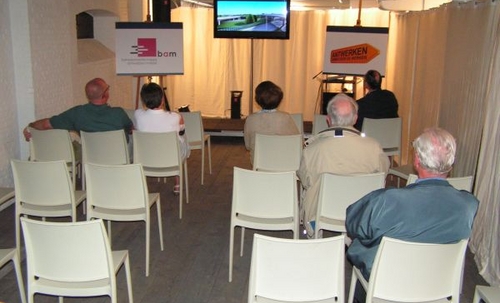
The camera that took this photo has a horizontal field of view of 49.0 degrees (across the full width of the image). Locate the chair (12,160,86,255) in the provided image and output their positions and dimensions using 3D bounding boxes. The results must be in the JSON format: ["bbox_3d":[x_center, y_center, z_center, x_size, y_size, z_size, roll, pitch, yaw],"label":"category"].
[{"bbox_3d":[-1.489,0.409,4.154,0.445,0.820,0.495,1,12,2],"label":"chair"}]

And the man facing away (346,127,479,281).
[{"bbox_3d":[0.736,0.449,2.971,0.630,1.290,0.850,-1,13,-6],"label":"man facing away"}]

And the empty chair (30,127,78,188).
[{"bbox_3d":[-1.840,0.145,5.371,0.450,0.820,0.500,2,13,9],"label":"empty chair"}]

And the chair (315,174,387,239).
[{"bbox_3d":[0.674,0.496,3.856,0.450,0.820,0.500,0,13,-1],"label":"chair"}]

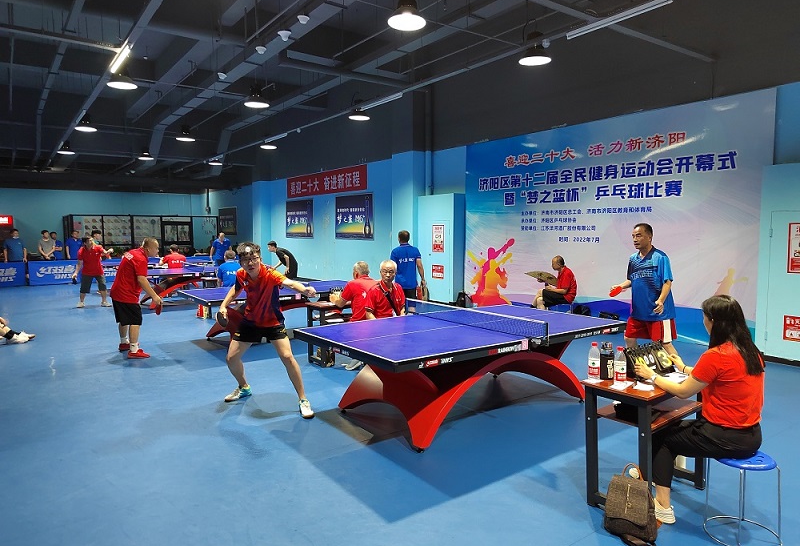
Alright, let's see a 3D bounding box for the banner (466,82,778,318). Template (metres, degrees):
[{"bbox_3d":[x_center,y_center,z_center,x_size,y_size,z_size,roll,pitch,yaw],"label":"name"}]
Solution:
[{"bbox_3d":[3.229,-0.908,9.525,0.050,3.500,5.950,-3,5,-36],"label":"banner"}]

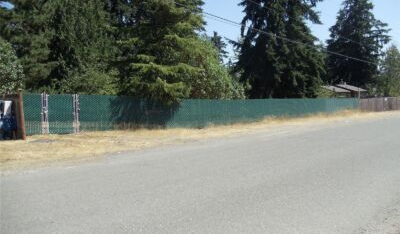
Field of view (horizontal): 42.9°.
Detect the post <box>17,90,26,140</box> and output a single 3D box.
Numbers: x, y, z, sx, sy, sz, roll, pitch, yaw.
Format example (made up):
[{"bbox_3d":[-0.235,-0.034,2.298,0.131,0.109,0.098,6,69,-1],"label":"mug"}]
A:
[{"bbox_3d":[-7.061,-0.096,20.167,0.160,1.970,0.160,-3,2,31],"label":"post"}]

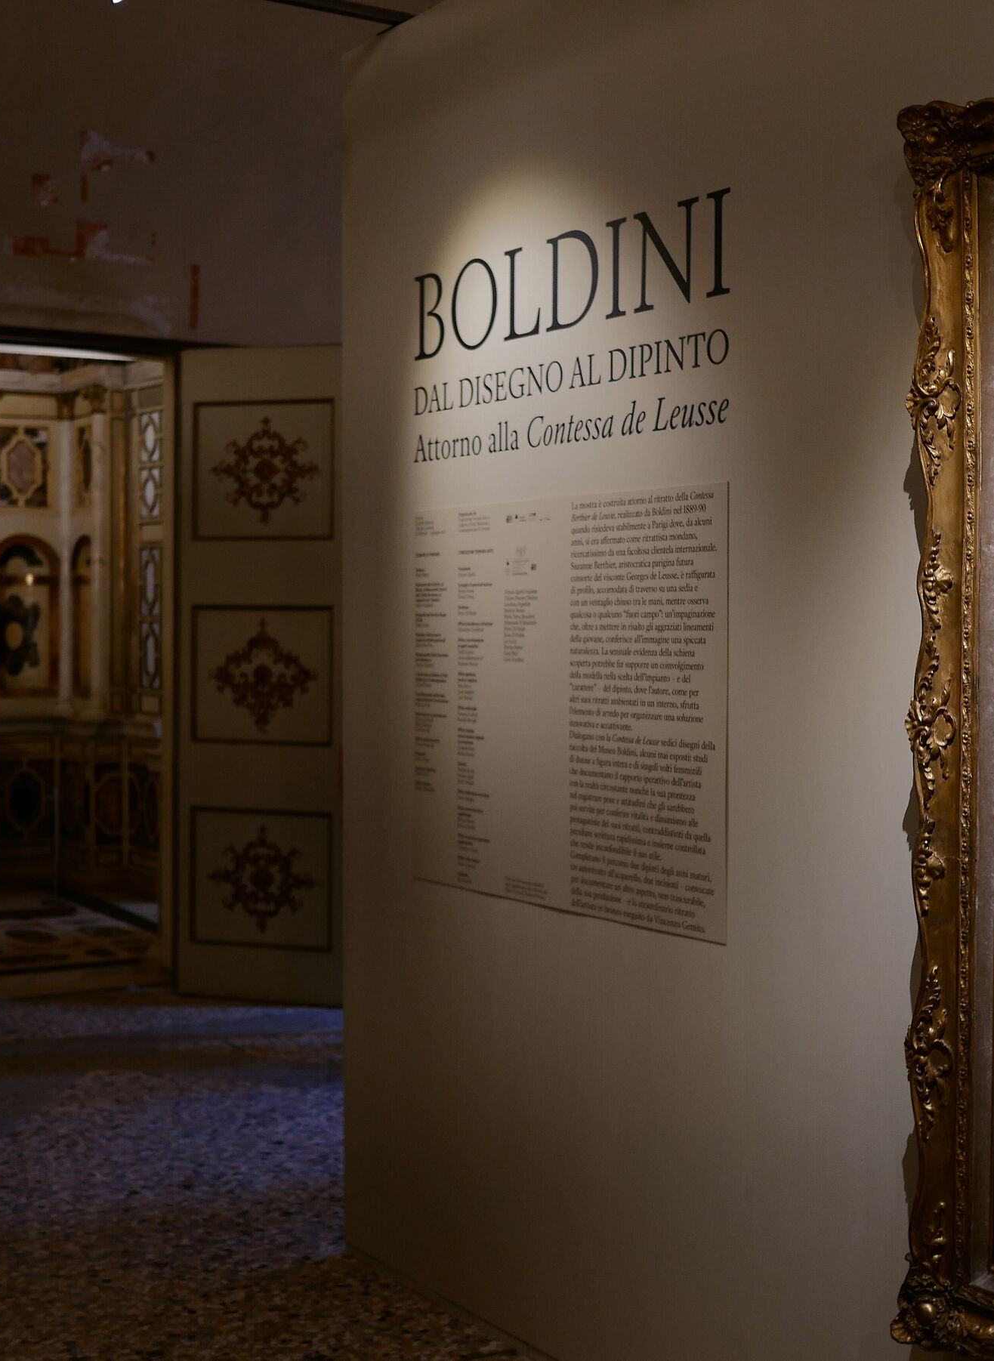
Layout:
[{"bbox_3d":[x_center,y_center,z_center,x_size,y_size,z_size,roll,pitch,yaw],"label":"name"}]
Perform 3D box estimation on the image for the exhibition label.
[{"bbox_3d":[0.110,0.046,4.297,0.010,0.846,1.173,-1,2,-31],"label":"exhibition label"}]

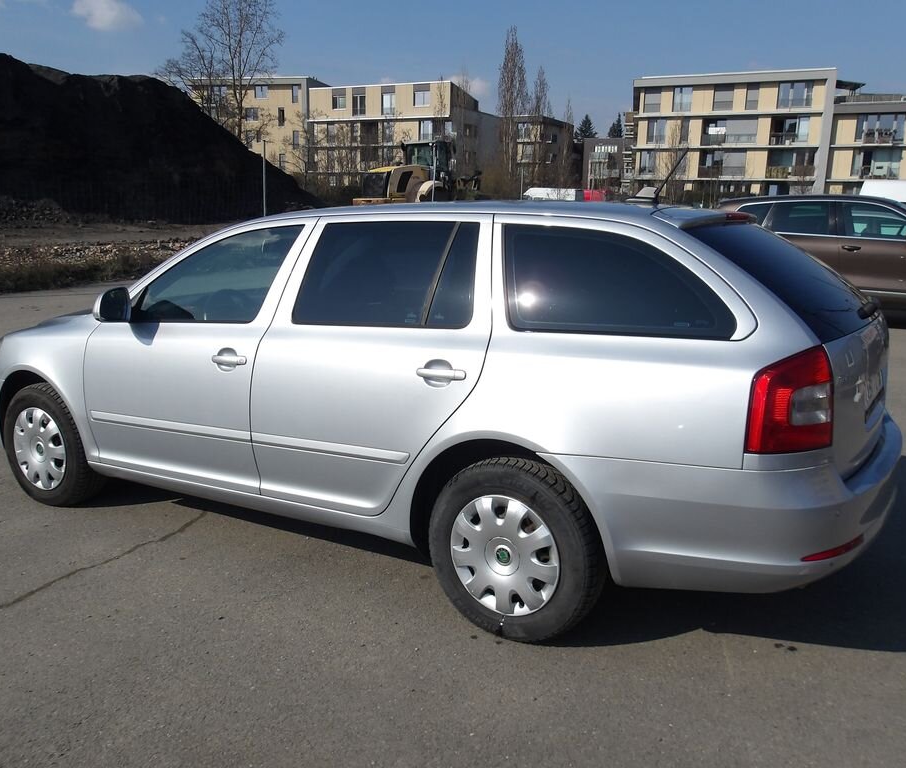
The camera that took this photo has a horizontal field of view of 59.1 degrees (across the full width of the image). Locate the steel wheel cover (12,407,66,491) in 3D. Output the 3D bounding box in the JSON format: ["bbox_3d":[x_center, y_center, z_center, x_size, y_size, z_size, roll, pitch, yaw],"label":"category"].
[{"bbox_3d":[-2.058,0.323,3.973,0.420,0.420,0.060,7,14,31],"label":"steel wheel cover"}]

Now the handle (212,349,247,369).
[{"bbox_3d":[-0.881,-0.095,3.127,0.195,0.080,0.050,7,14,31],"label":"handle"}]

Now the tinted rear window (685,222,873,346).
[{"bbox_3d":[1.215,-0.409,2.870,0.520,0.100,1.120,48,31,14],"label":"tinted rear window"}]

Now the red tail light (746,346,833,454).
[{"bbox_3d":[0.934,0.042,2.202,0.210,0.330,0.200,7,14,31],"label":"red tail light"}]

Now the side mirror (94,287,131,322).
[{"bbox_3d":[-1.414,-0.341,3.339,0.100,0.145,0.180,7,14,31],"label":"side mirror"}]

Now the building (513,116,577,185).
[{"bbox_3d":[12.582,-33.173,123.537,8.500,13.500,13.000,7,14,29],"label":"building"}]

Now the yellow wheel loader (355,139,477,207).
[{"bbox_3d":[-0.537,-7.540,31.133,2.750,3.400,7.100,12,17,40],"label":"yellow wheel loader"}]

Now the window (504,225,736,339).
[{"bbox_3d":[0.476,-0.311,2.409,0.760,0.360,0.060,7,-7,31],"label":"window"}]

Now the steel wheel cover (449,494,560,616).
[{"bbox_3d":[0.168,0.579,2.697,0.420,0.420,0.060,7,14,31],"label":"steel wheel cover"}]

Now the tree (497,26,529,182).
[{"bbox_3d":[6.571,-29.339,90.797,3.800,21.060,3.800,0,12,0],"label":"tree"}]

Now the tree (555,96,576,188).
[{"bbox_3d":[12.369,-24.891,88.701,2.400,13.350,2.400,0,12,0],"label":"tree"}]

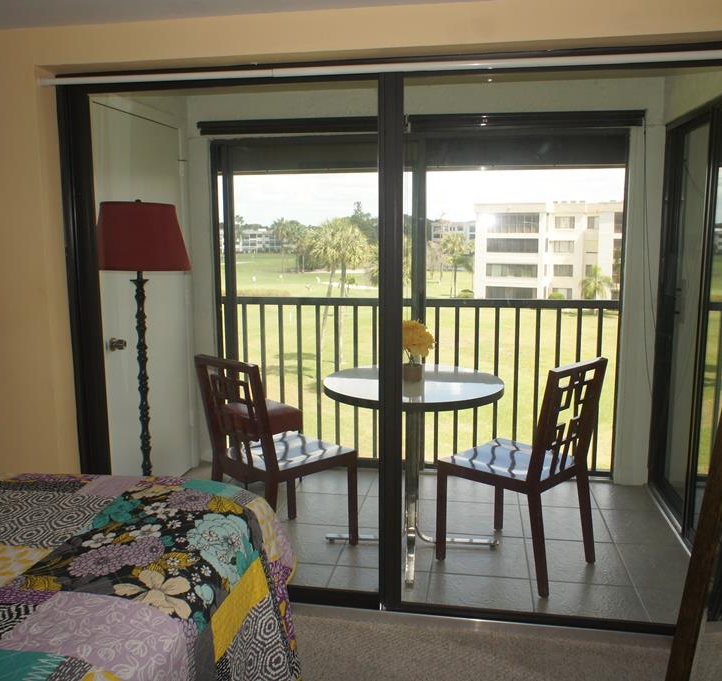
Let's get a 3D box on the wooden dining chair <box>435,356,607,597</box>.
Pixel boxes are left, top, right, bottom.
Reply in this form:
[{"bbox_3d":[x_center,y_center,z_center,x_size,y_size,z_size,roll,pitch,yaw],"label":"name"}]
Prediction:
[{"bbox_3d":[0.687,0.515,2.930,0.540,0.908,0.475,8,12,44],"label":"wooden dining chair"}]

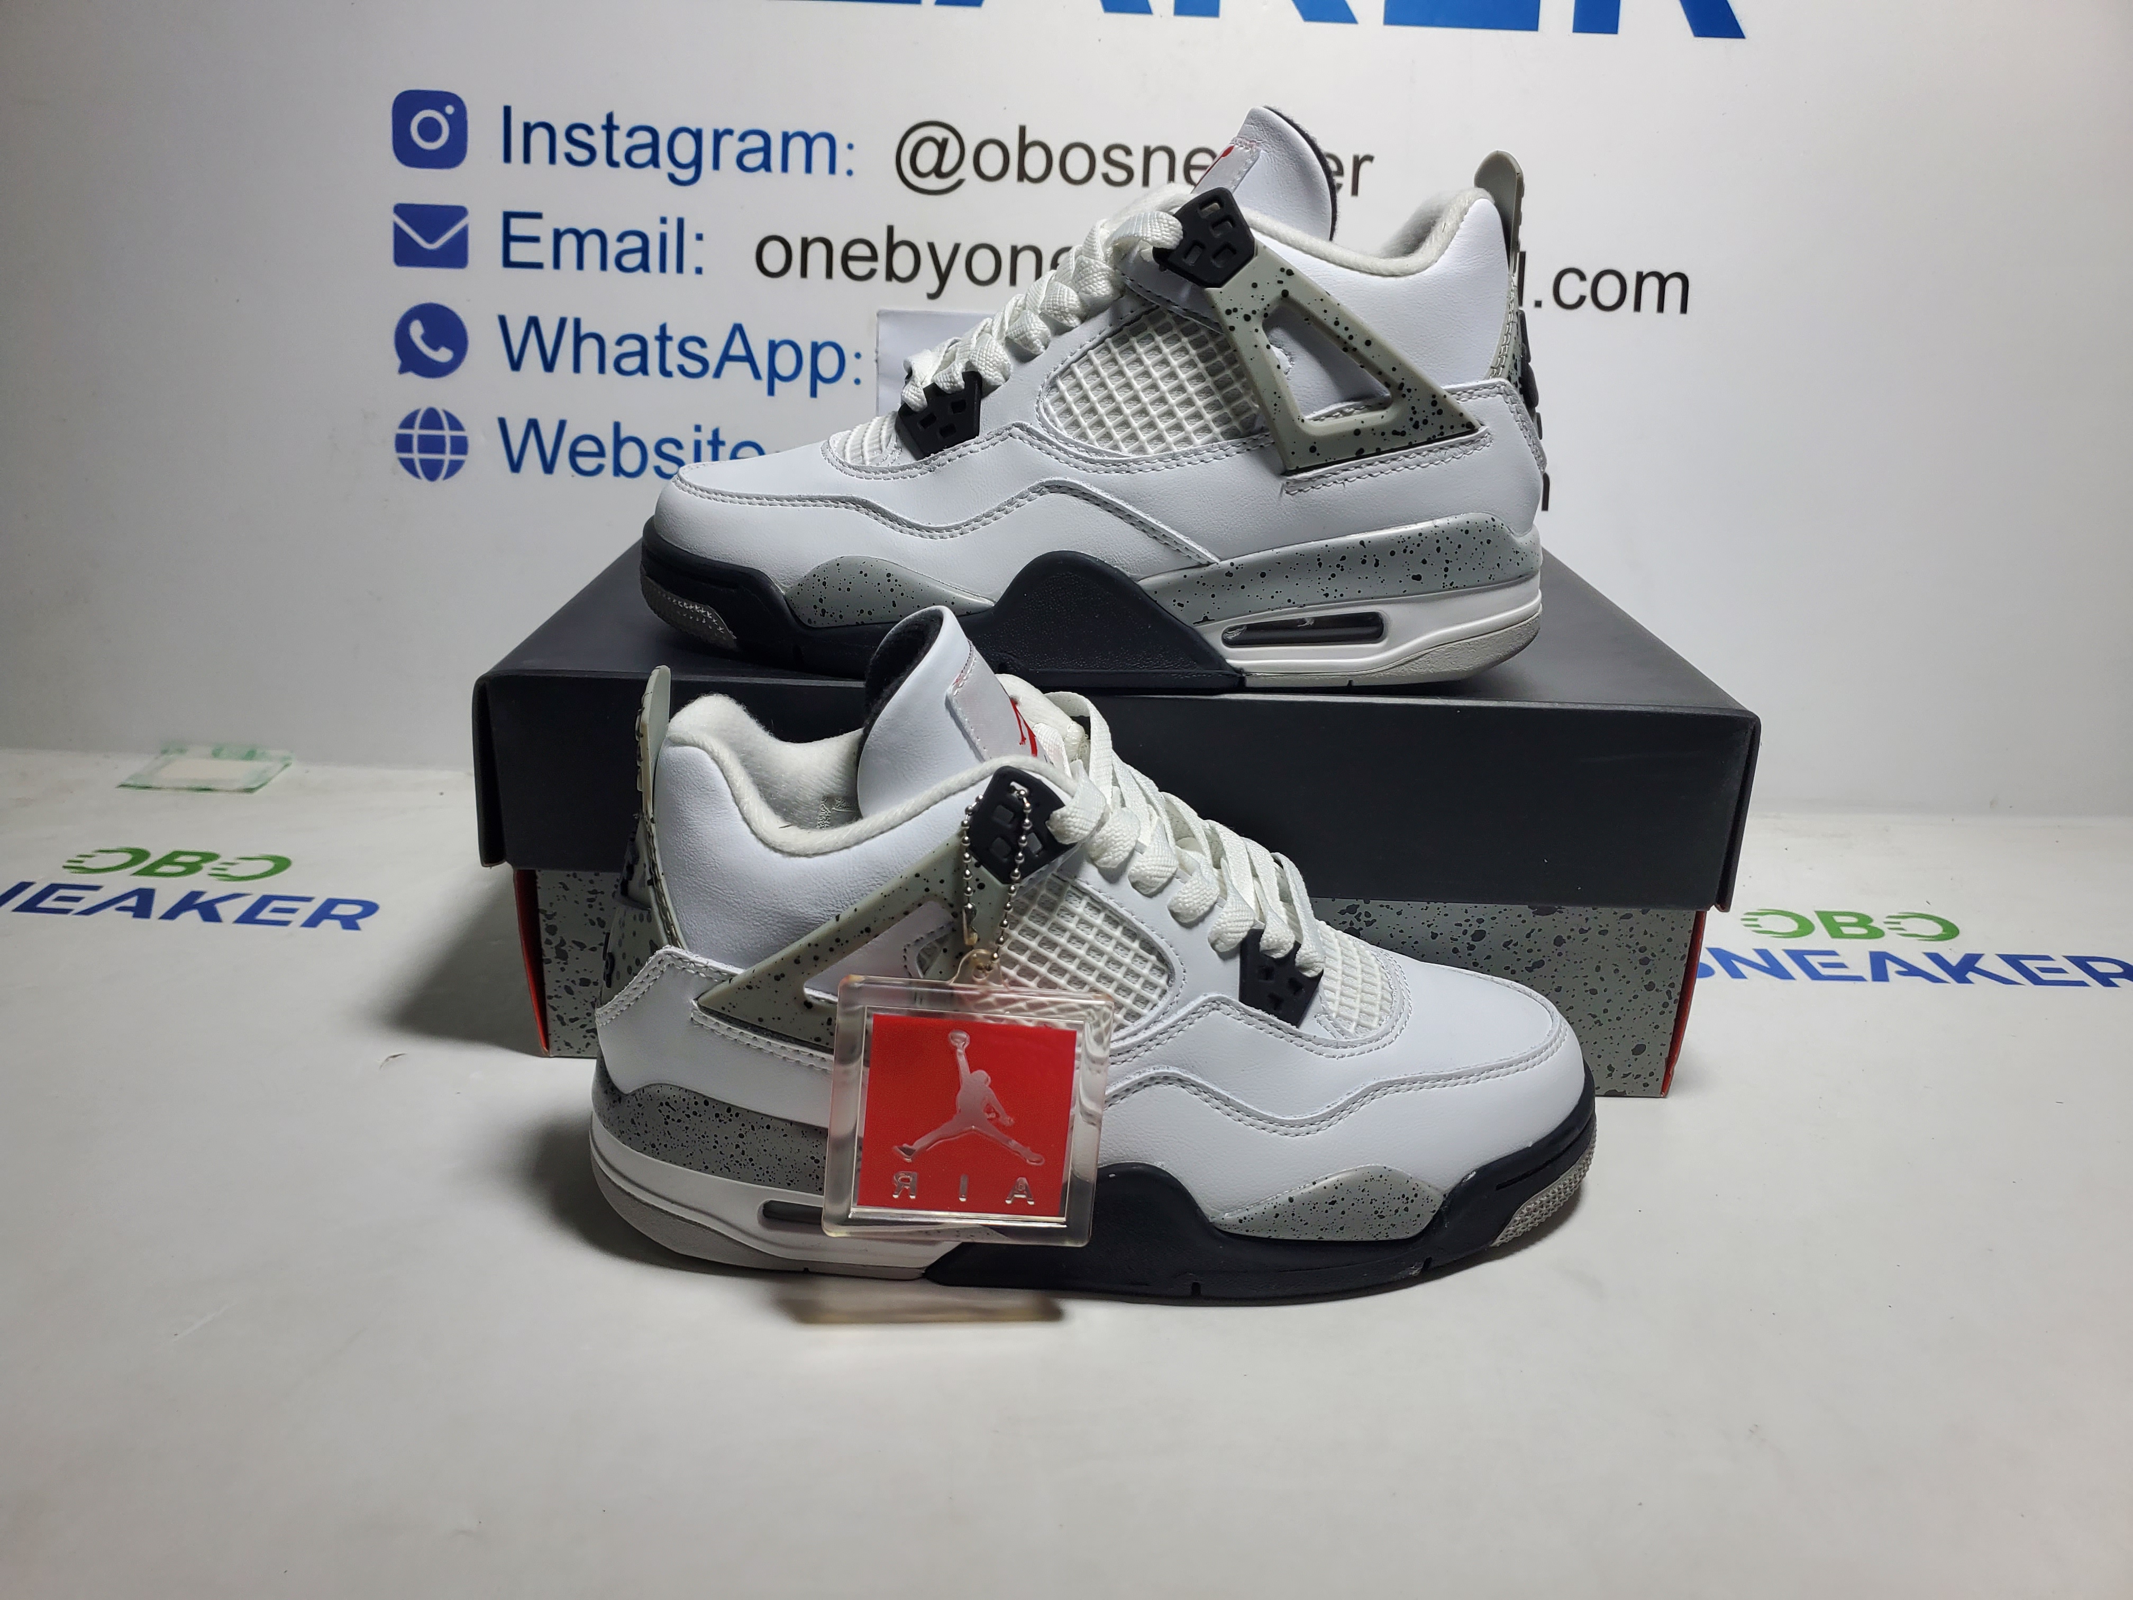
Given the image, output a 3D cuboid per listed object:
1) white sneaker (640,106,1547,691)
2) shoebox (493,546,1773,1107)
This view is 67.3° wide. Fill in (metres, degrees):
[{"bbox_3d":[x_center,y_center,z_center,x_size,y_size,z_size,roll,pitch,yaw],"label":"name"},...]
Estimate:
[{"bbox_3d":[0.009,-0.118,0.458,0.266,0.151,0.102,2,21,-1],"label":"white sneaker"},{"bbox_3d":[0.014,-0.013,0.567,0.351,0.123,0.230,2,21,-1],"label":"shoebox"}]

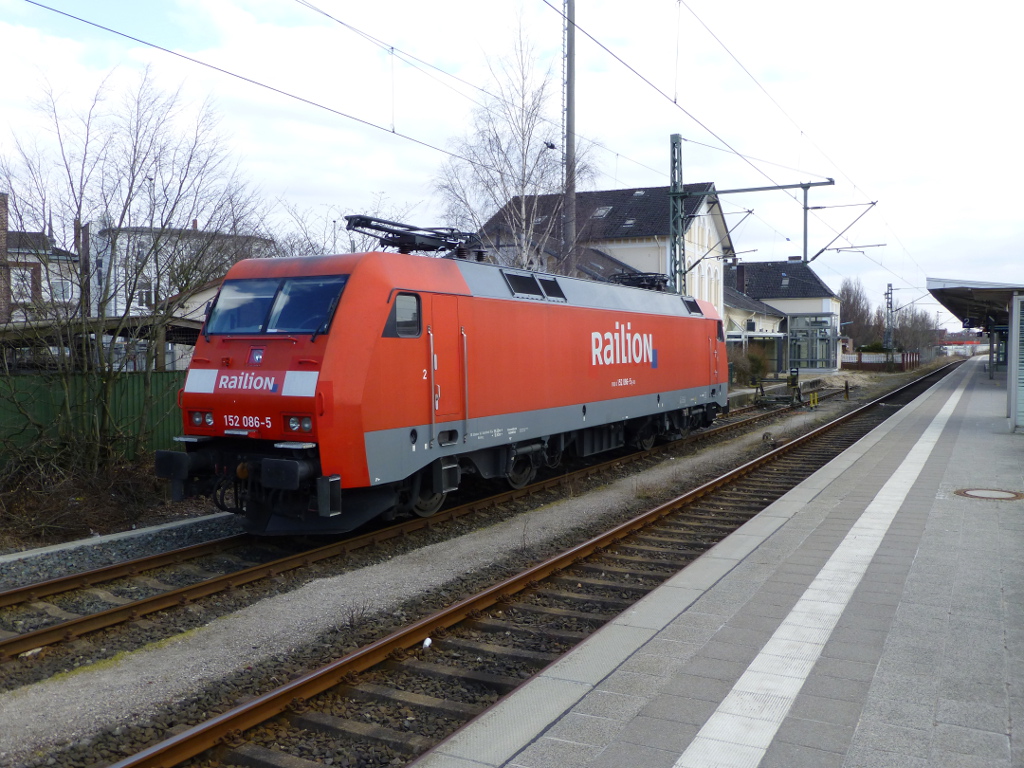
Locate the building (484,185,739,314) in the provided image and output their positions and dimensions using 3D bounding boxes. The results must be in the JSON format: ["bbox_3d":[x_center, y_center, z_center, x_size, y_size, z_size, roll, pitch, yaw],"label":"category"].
[{"bbox_3d":[5.010,-5.032,47.356,12.000,10.700,10.800,1,3,28],"label":"building"}]

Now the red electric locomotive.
[{"bbox_3d":[1.086,-0.387,19.420,3.000,4.300,19.500,1,3,28],"label":"red electric locomotive"}]

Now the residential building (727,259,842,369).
[{"bbox_3d":[24.636,-6.277,83.562,11.500,10.300,9.500,1,3,28],"label":"residential building"}]

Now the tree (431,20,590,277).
[{"bbox_3d":[0.051,-5.511,30.300,5.400,13.300,5.200,1,3,28],"label":"tree"}]

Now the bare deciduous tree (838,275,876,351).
[{"bbox_3d":[47.494,-8.616,122.000,5.300,12.200,5.200,1,3,28],"label":"bare deciduous tree"}]

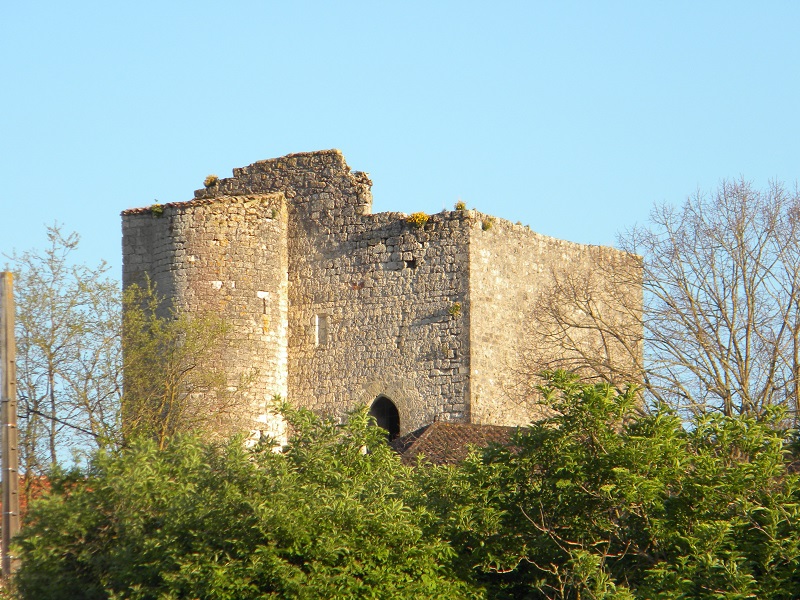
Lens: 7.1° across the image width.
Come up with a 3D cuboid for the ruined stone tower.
[{"bbox_3d":[-1.225,1.149,216.812,13.949,10.781,13.118,-6,-11,33],"label":"ruined stone tower"}]

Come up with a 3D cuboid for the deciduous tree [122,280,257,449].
[{"bbox_3d":[-6.683,2.385,203.000,4.297,6.083,4.000,0,-9,0],"label":"deciduous tree"}]

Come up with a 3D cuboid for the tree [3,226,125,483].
[{"bbox_3d":[-10.548,1.934,202.000,3.647,8.729,3.800,0,-9,0],"label":"tree"}]

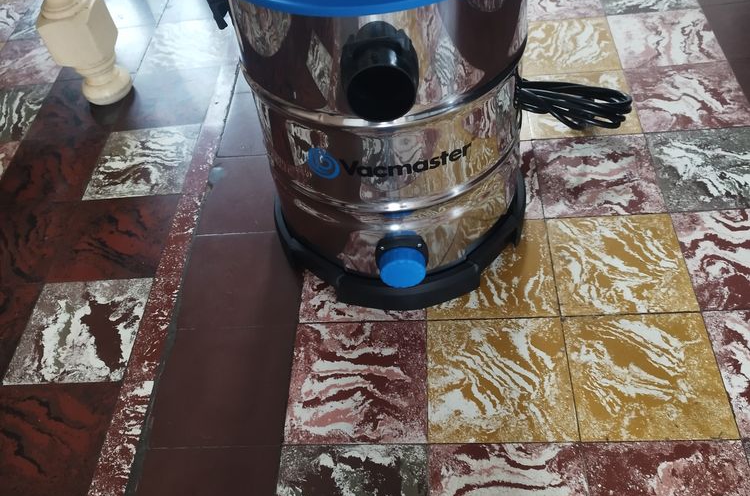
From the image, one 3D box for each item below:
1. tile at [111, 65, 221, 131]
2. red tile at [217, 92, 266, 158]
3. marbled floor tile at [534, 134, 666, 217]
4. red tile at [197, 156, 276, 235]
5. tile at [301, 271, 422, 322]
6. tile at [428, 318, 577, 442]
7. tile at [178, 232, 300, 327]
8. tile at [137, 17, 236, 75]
[{"bbox_3d":[-0.454,-0.326,1.530,0.198,0.015,0.203,-3,50,7],"label":"tile"},{"bbox_3d":[-0.203,-0.257,1.433,0.208,0.015,0.201,-3,50,7],"label":"red tile"},{"bbox_3d":[0.391,-0.126,1.229,0.200,0.012,0.200,-2,49,7],"label":"marbled floor tile"},{"bbox_3d":[-0.174,-0.083,1.092,0.175,0.015,0.168,-2,49,7],"label":"red tile"},{"bbox_3d":[-0.013,0.043,1.146,0.200,0.012,0.200,-2,49,7],"label":"tile"},{"bbox_3d":[0.177,0.188,0.993,0.200,0.012,0.200,-2,49,7],"label":"tile"},{"bbox_3d":[-0.213,0.053,1.168,0.200,0.012,0.200,-2,49,7],"label":"tile"},{"bbox_3d":[-0.446,-0.481,1.660,0.198,0.015,0.203,-3,50,7],"label":"tile"}]

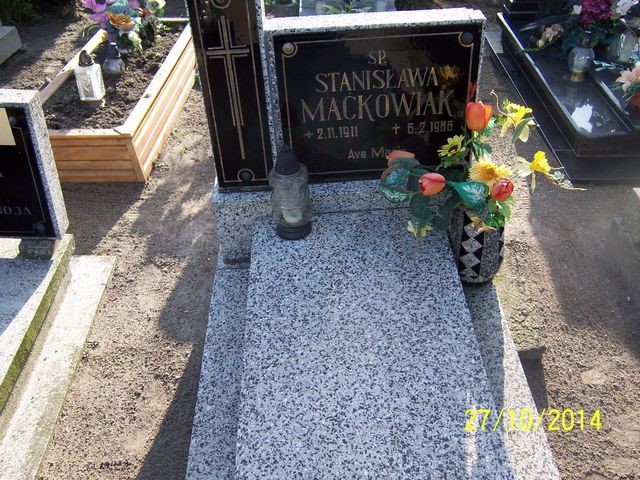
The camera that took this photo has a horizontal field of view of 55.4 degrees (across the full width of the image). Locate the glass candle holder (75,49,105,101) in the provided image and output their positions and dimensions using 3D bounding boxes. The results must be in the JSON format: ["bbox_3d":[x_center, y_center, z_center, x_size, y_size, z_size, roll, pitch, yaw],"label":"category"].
[{"bbox_3d":[-1.051,-0.750,2.771,0.083,0.220,0.083,11,41,9],"label":"glass candle holder"}]

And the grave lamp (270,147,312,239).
[{"bbox_3d":[-0.084,-0.133,1.785,0.112,0.280,0.112,-3,40,1],"label":"grave lamp"}]

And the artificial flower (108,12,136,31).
[{"bbox_3d":[-0.983,-1.085,3.038,0.135,0.075,0.115,-3,40,1],"label":"artificial flower"}]

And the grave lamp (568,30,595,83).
[{"bbox_3d":[1.119,-0.780,2.590,0.112,0.217,0.112,-3,40,1],"label":"grave lamp"}]

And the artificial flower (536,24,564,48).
[{"bbox_3d":[1.079,-0.953,2.857,0.125,0.080,0.100,-3,40,1],"label":"artificial flower"}]

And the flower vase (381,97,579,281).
[{"bbox_3d":[0.452,-0.073,1.750,0.550,0.570,0.380,-3,40,1],"label":"flower vase"}]

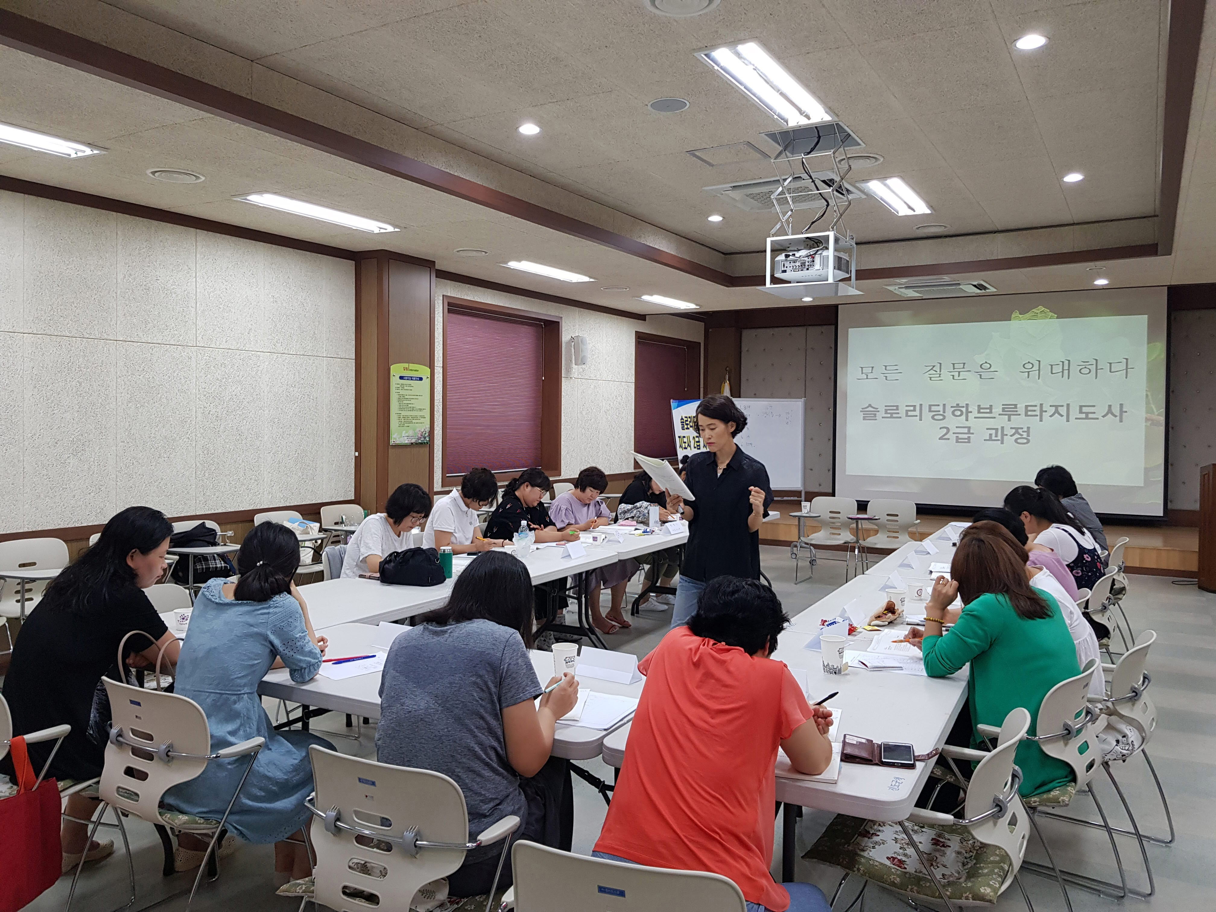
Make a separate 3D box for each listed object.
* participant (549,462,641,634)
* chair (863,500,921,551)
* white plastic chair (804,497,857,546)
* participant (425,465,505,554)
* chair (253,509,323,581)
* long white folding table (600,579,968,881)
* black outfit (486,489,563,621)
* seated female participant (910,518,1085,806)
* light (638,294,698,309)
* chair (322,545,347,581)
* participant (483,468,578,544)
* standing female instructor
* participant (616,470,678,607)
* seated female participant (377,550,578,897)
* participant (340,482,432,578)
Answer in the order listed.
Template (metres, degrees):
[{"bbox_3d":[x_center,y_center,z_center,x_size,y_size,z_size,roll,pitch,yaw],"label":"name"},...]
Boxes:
[{"bbox_3d":[-0.151,0.696,7.301,0.880,1.220,0.530,2,2,34],"label":"participant"},{"bbox_3d":[2.655,0.856,8.862,0.600,0.830,0.610,2,2,34],"label":"chair"},{"bbox_3d":[2.148,0.821,8.826,0.520,0.800,0.570,2,2,25],"label":"white plastic chair"},{"bbox_3d":[-0.875,0.699,5.807,0.760,1.250,0.500,2,3,26],"label":"participant"},{"bbox_3d":[-2.365,0.847,6.808,0.520,0.800,0.570,-1,3,-41],"label":"chair"},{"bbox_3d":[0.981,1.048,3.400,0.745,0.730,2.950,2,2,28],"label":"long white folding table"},{"bbox_3d":[-0.635,0.718,6.682,0.720,0.930,0.530,1,2,28],"label":"black outfit"},{"bbox_3d":[1.177,0.828,2.934,0.560,1.210,0.760,-1,3,-36],"label":"seated female participant"},{"bbox_3d":[0.706,-1.882,11.065,0.290,0.080,1.270,2,3,31],"label":"light"},{"bbox_3d":[-1.423,0.954,5.621,0.560,0.800,0.560,1,2,31],"label":"chair"},{"bbox_3d":[-0.553,0.704,6.280,0.780,1.220,0.520,2,3,25],"label":"participant"},{"bbox_3d":[0.460,0.559,4.003,0.500,1.650,0.420,2,2,27],"label":"standing female instructor"},{"bbox_3d":[0.342,0.690,7.854,0.780,1.150,0.520,2,3,30],"label":"participant"},{"bbox_3d":[-0.284,0.863,2.362,0.500,1.210,0.780,2,2,22],"label":"seated female participant"},{"bbox_3d":[-1.216,0.741,5.185,0.780,1.200,0.520,2,3,27],"label":"participant"}]

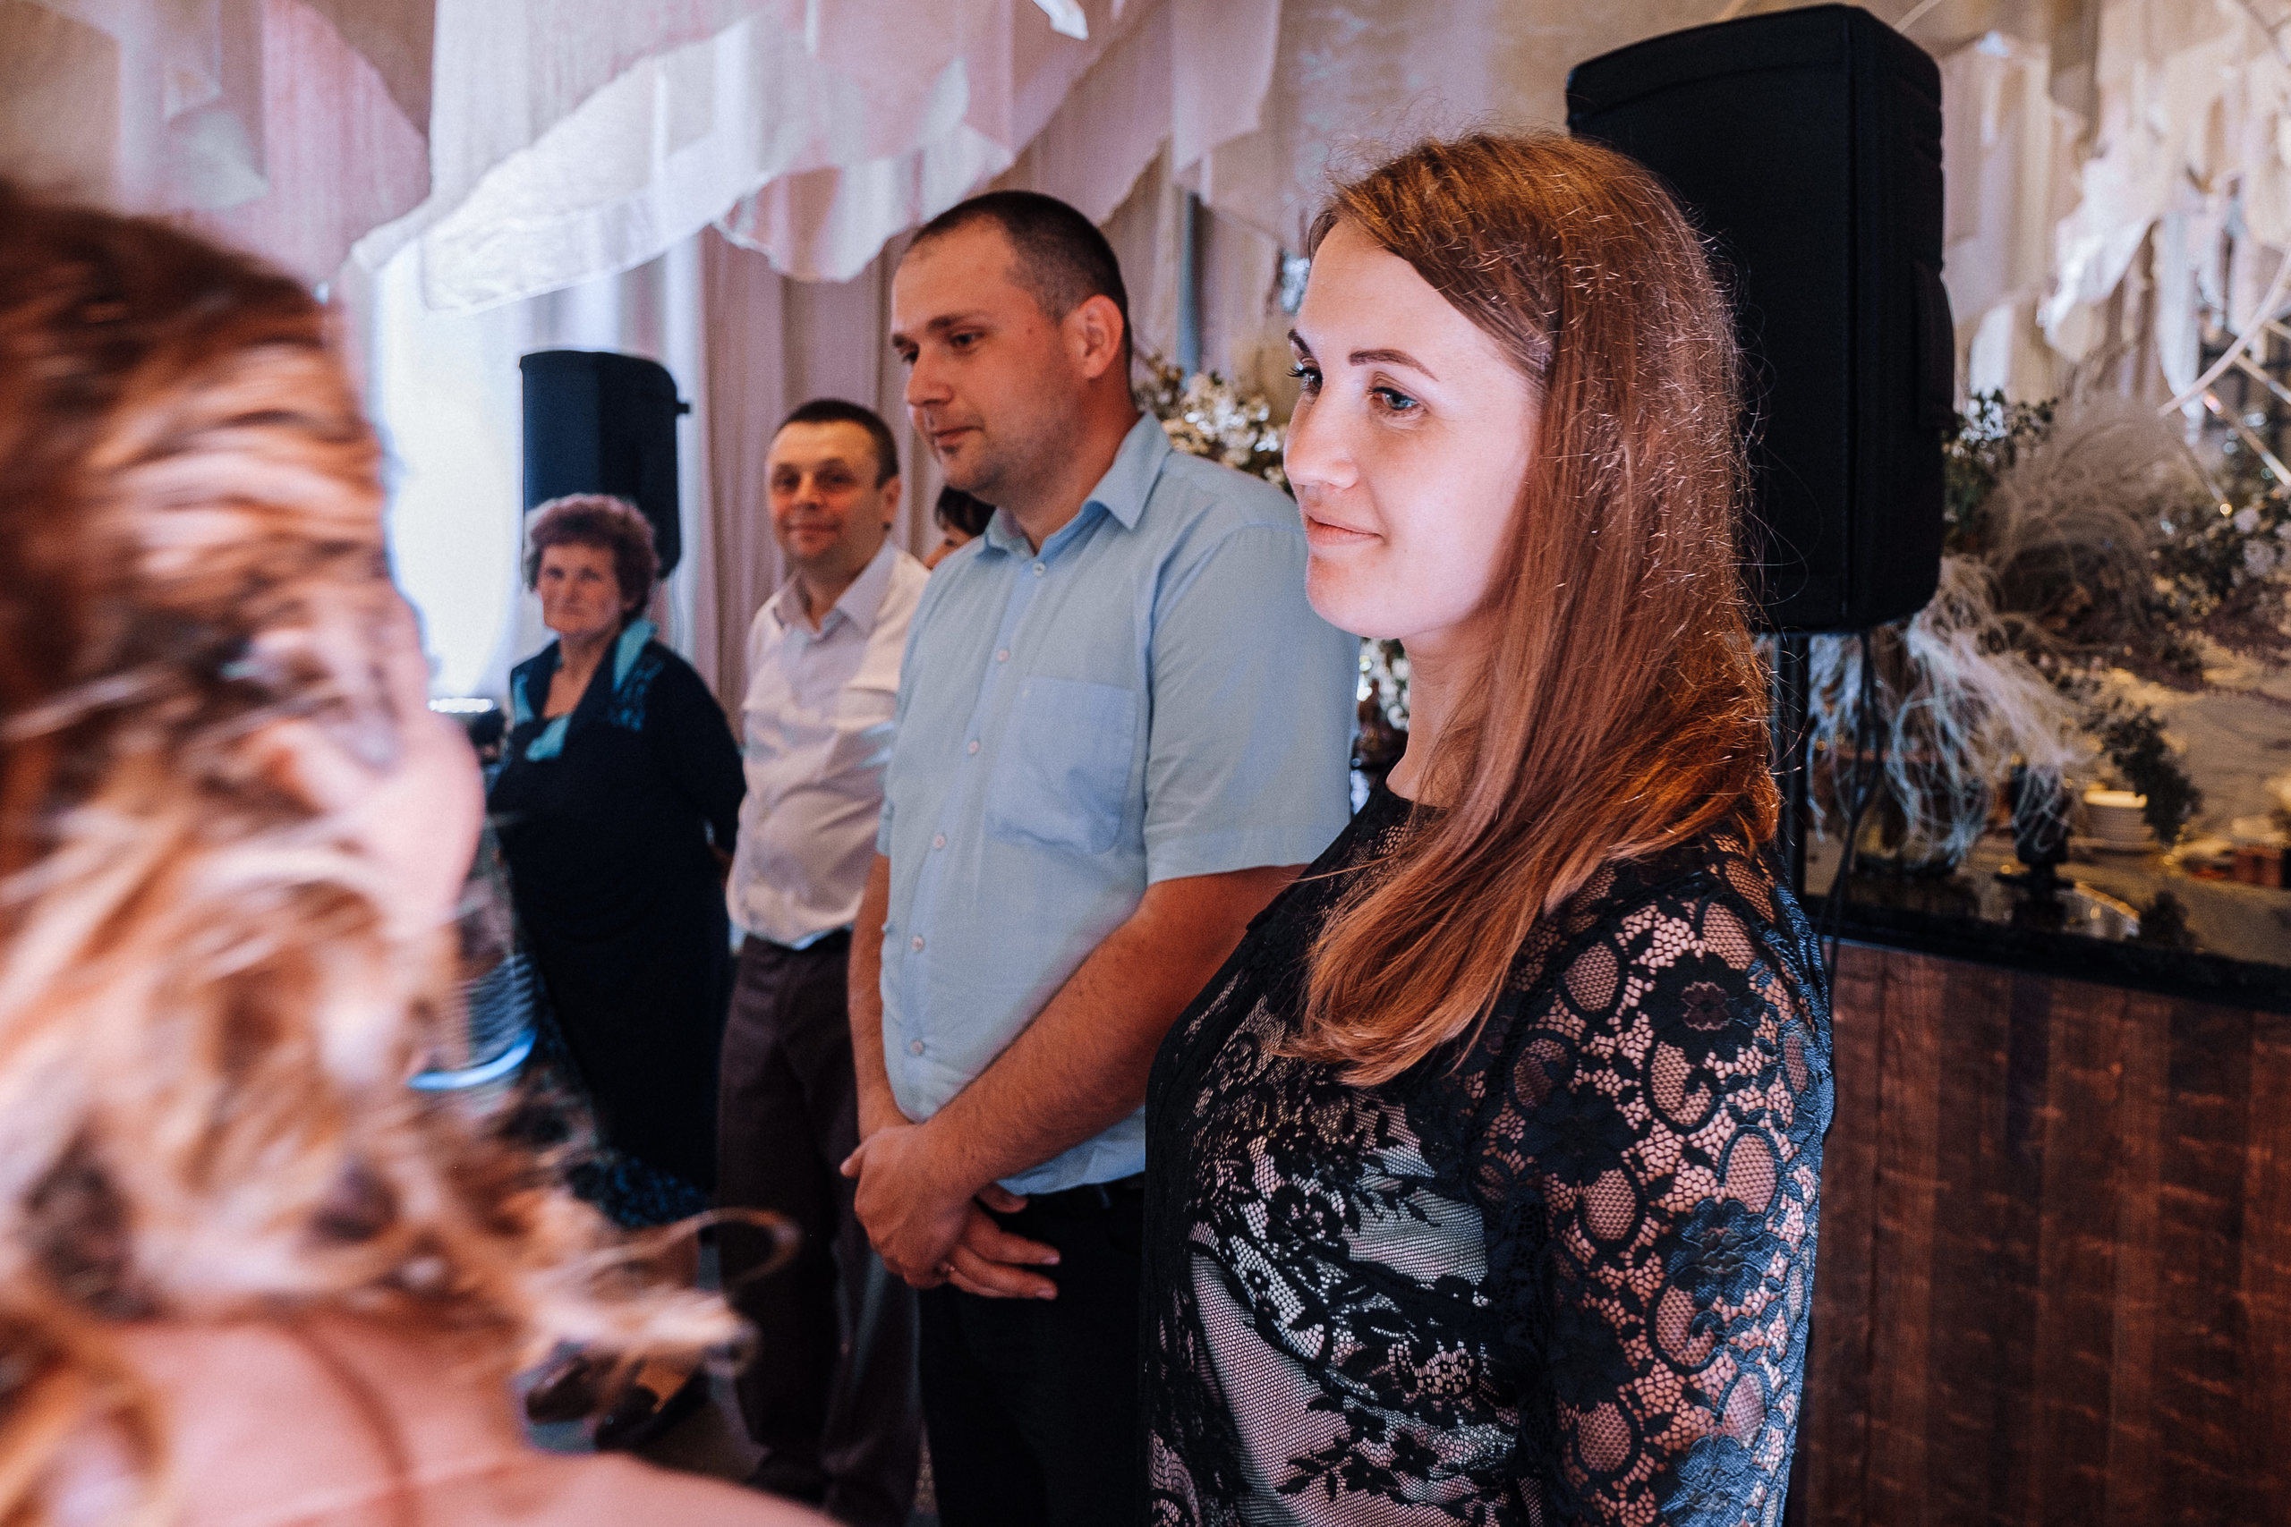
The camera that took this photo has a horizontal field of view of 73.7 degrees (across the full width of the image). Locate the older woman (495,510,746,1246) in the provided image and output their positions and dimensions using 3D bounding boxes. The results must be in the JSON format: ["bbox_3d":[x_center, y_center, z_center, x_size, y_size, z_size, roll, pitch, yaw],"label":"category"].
[{"bbox_3d":[-0.914,0.349,2.650,0.480,1.600,0.360,2,5,30],"label":"older woman"}]

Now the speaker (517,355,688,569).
[{"bbox_3d":[-1.705,-0.917,4.844,0.365,0.670,0.345,2,5,33],"label":"speaker"}]

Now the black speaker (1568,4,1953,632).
[{"bbox_3d":[0.768,-0.510,1.920,0.345,0.670,0.365,-4,6,-43],"label":"black speaker"}]

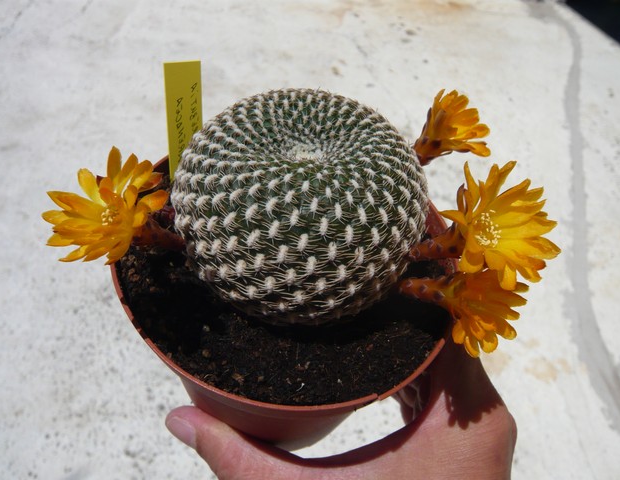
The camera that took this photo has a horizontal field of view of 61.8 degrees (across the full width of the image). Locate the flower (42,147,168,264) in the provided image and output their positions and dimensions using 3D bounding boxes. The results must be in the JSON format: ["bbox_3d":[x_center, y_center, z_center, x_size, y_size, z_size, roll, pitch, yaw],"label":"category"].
[{"bbox_3d":[-0.071,-0.011,0.183,0.040,0.028,0.042,-42,53,10],"label":"flower"}]

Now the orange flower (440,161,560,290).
[{"bbox_3d":[0.068,-0.004,0.181,0.041,0.026,0.041,50,55,-6],"label":"orange flower"}]

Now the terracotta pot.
[{"bbox_3d":[-0.012,0.032,0.236,0.132,0.100,0.132,4,49,-4],"label":"terracotta pot"}]

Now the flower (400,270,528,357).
[{"bbox_3d":[0.054,0.025,0.179,0.040,0.032,0.033,19,48,29],"label":"flower"}]

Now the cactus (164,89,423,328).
[{"bbox_3d":[-0.003,-0.013,0.183,0.090,0.069,0.090,9,49,0],"label":"cactus"}]

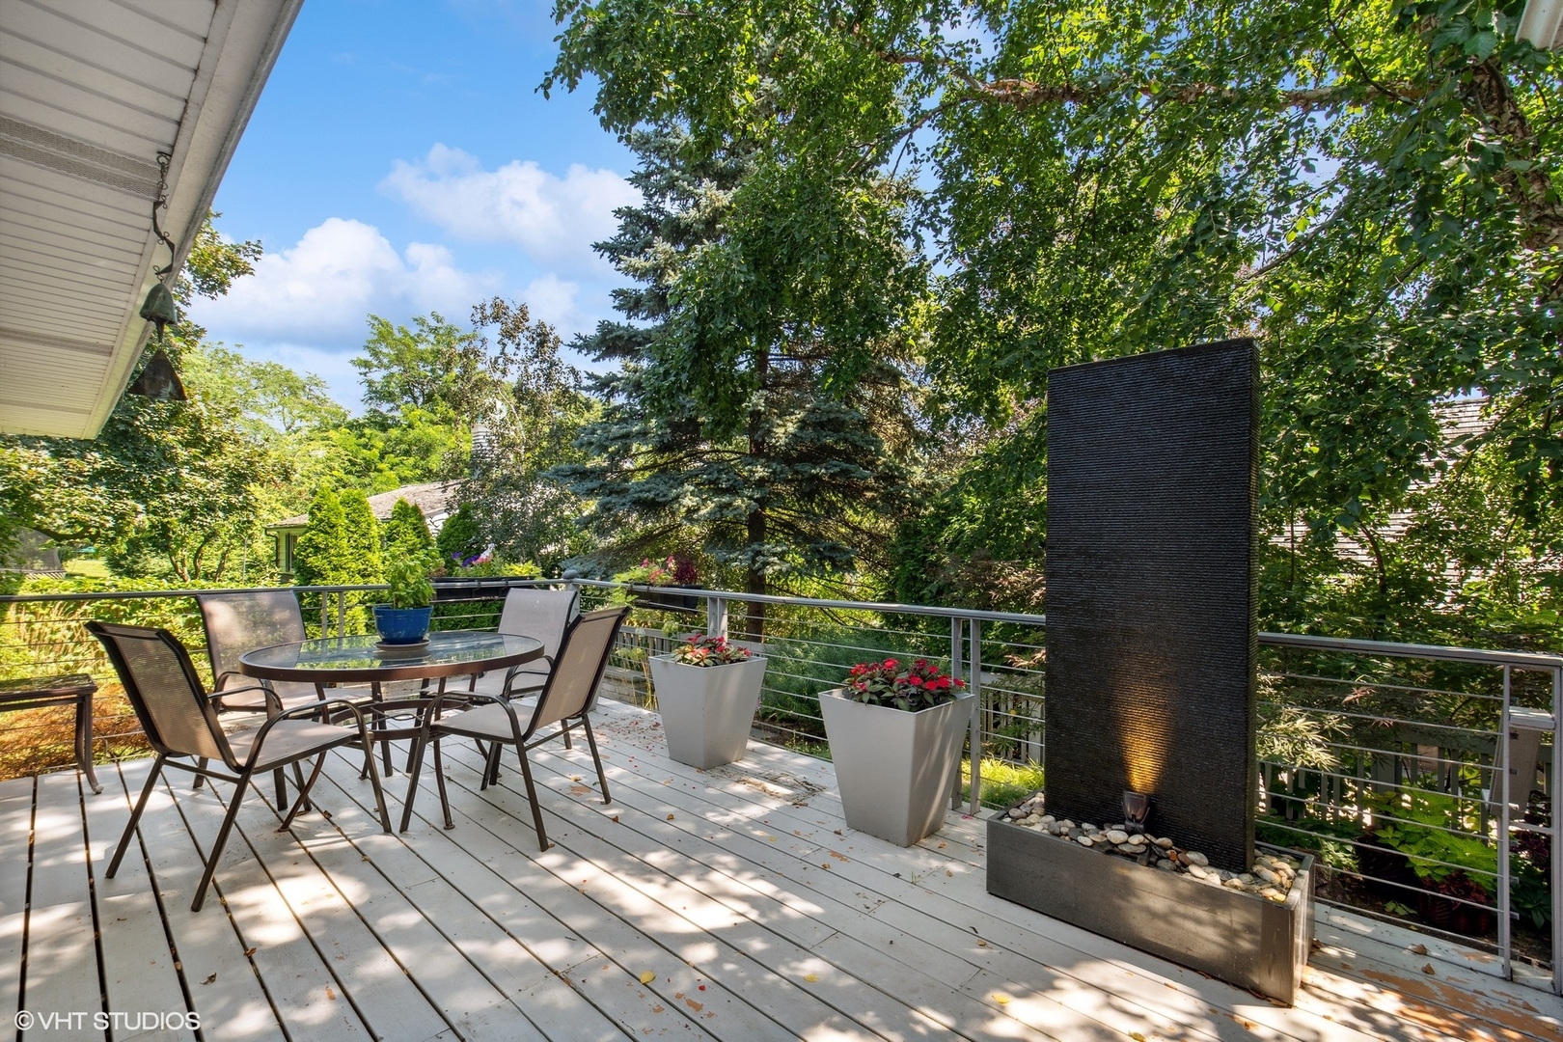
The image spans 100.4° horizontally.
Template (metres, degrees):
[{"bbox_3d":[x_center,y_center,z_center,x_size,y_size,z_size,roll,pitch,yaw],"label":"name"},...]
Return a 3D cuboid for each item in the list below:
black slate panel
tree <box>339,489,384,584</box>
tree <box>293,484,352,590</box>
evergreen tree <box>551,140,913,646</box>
[{"bbox_3d":[1.260,0.285,2.265,0.610,1.730,0.120,-1,-2,42],"label":"black slate panel"},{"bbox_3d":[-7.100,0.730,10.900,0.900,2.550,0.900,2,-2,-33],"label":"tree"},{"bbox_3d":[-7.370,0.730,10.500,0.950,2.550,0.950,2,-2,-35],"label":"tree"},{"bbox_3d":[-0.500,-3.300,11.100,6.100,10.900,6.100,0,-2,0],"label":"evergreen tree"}]

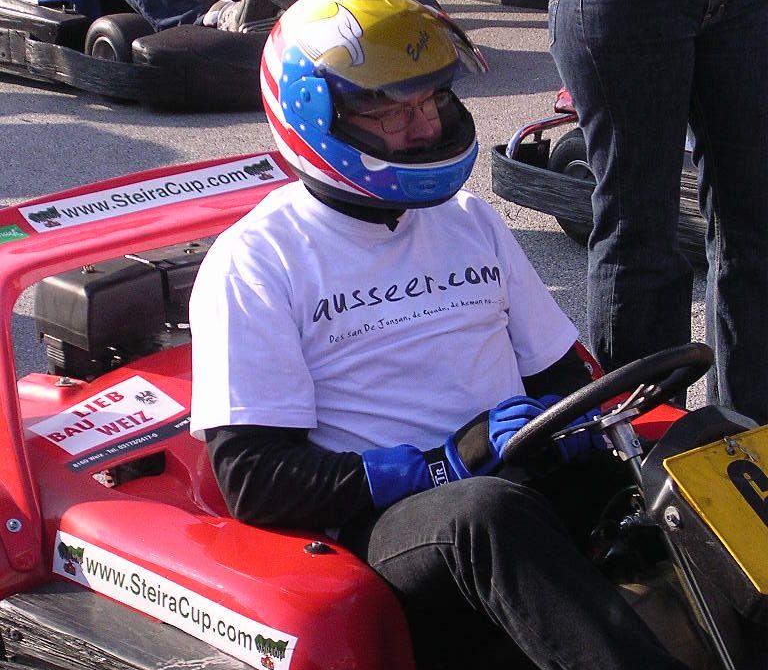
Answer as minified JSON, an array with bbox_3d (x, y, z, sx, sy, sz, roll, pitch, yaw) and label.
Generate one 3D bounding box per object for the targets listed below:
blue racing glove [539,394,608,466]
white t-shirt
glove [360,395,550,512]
[{"bbox_3d":[0.281,0.142,4.168,0.110,0.115,0.220,-1,23,-4],"label":"blue racing glove"},{"bbox_3d":[-0.010,0.005,4.262,0.340,0.440,0.550,12,18,40],"label":"white t-shirt"},{"bbox_3d":[0.102,0.160,4.019,0.230,0.115,0.110,-15,14,2],"label":"glove"}]

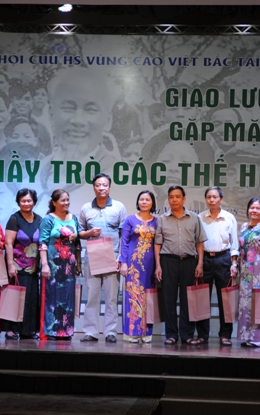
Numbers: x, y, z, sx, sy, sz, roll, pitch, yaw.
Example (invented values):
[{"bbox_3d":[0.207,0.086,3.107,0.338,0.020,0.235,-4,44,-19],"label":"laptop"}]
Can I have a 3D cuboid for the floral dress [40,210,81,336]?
[{"bbox_3d":[-0.759,0.742,12.300,0.430,1.345,0.310,3,-3,-18],"label":"floral dress"}]

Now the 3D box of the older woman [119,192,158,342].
[{"bbox_3d":[0.078,0.613,11.880,0.440,1.590,0.330,2,-2,-13],"label":"older woman"}]

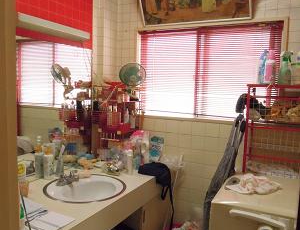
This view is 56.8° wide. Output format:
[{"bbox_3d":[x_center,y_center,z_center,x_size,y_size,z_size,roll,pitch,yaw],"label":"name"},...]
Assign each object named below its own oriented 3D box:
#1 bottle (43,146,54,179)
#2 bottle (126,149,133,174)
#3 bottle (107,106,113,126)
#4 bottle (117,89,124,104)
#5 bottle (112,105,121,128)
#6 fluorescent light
[{"bbox_3d":[-0.686,0.320,1.886,0.071,0.221,0.071,4,6,27],"label":"bottle"},{"bbox_3d":[-0.148,0.345,2.044,0.038,0.172,0.038,4,6,27],"label":"bottle"},{"bbox_3d":[-0.334,0.006,2.300,0.043,0.167,0.043,2,5,0],"label":"bottle"},{"bbox_3d":[-0.244,-0.153,2.291,0.056,0.113,0.053,4,6,27],"label":"bottle"},{"bbox_3d":[-0.274,0.011,2.269,0.057,0.175,0.052,4,6,27],"label":"bottle"},{"bbox_3d":[-0.636,-0.569,1.863,0.091,0.061,0.624,4,6,27],"label":"fluorescent light"}]

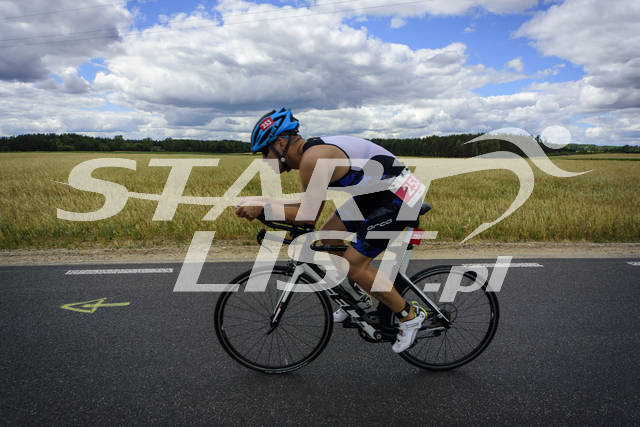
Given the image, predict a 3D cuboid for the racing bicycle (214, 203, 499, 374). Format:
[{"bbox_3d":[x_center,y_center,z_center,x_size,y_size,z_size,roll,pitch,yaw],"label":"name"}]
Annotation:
[{"bbox_3d":[0.229,0.457,2.459,1.654,0.990,0.430,0,8,-3],"label":"racing bicycle"}]

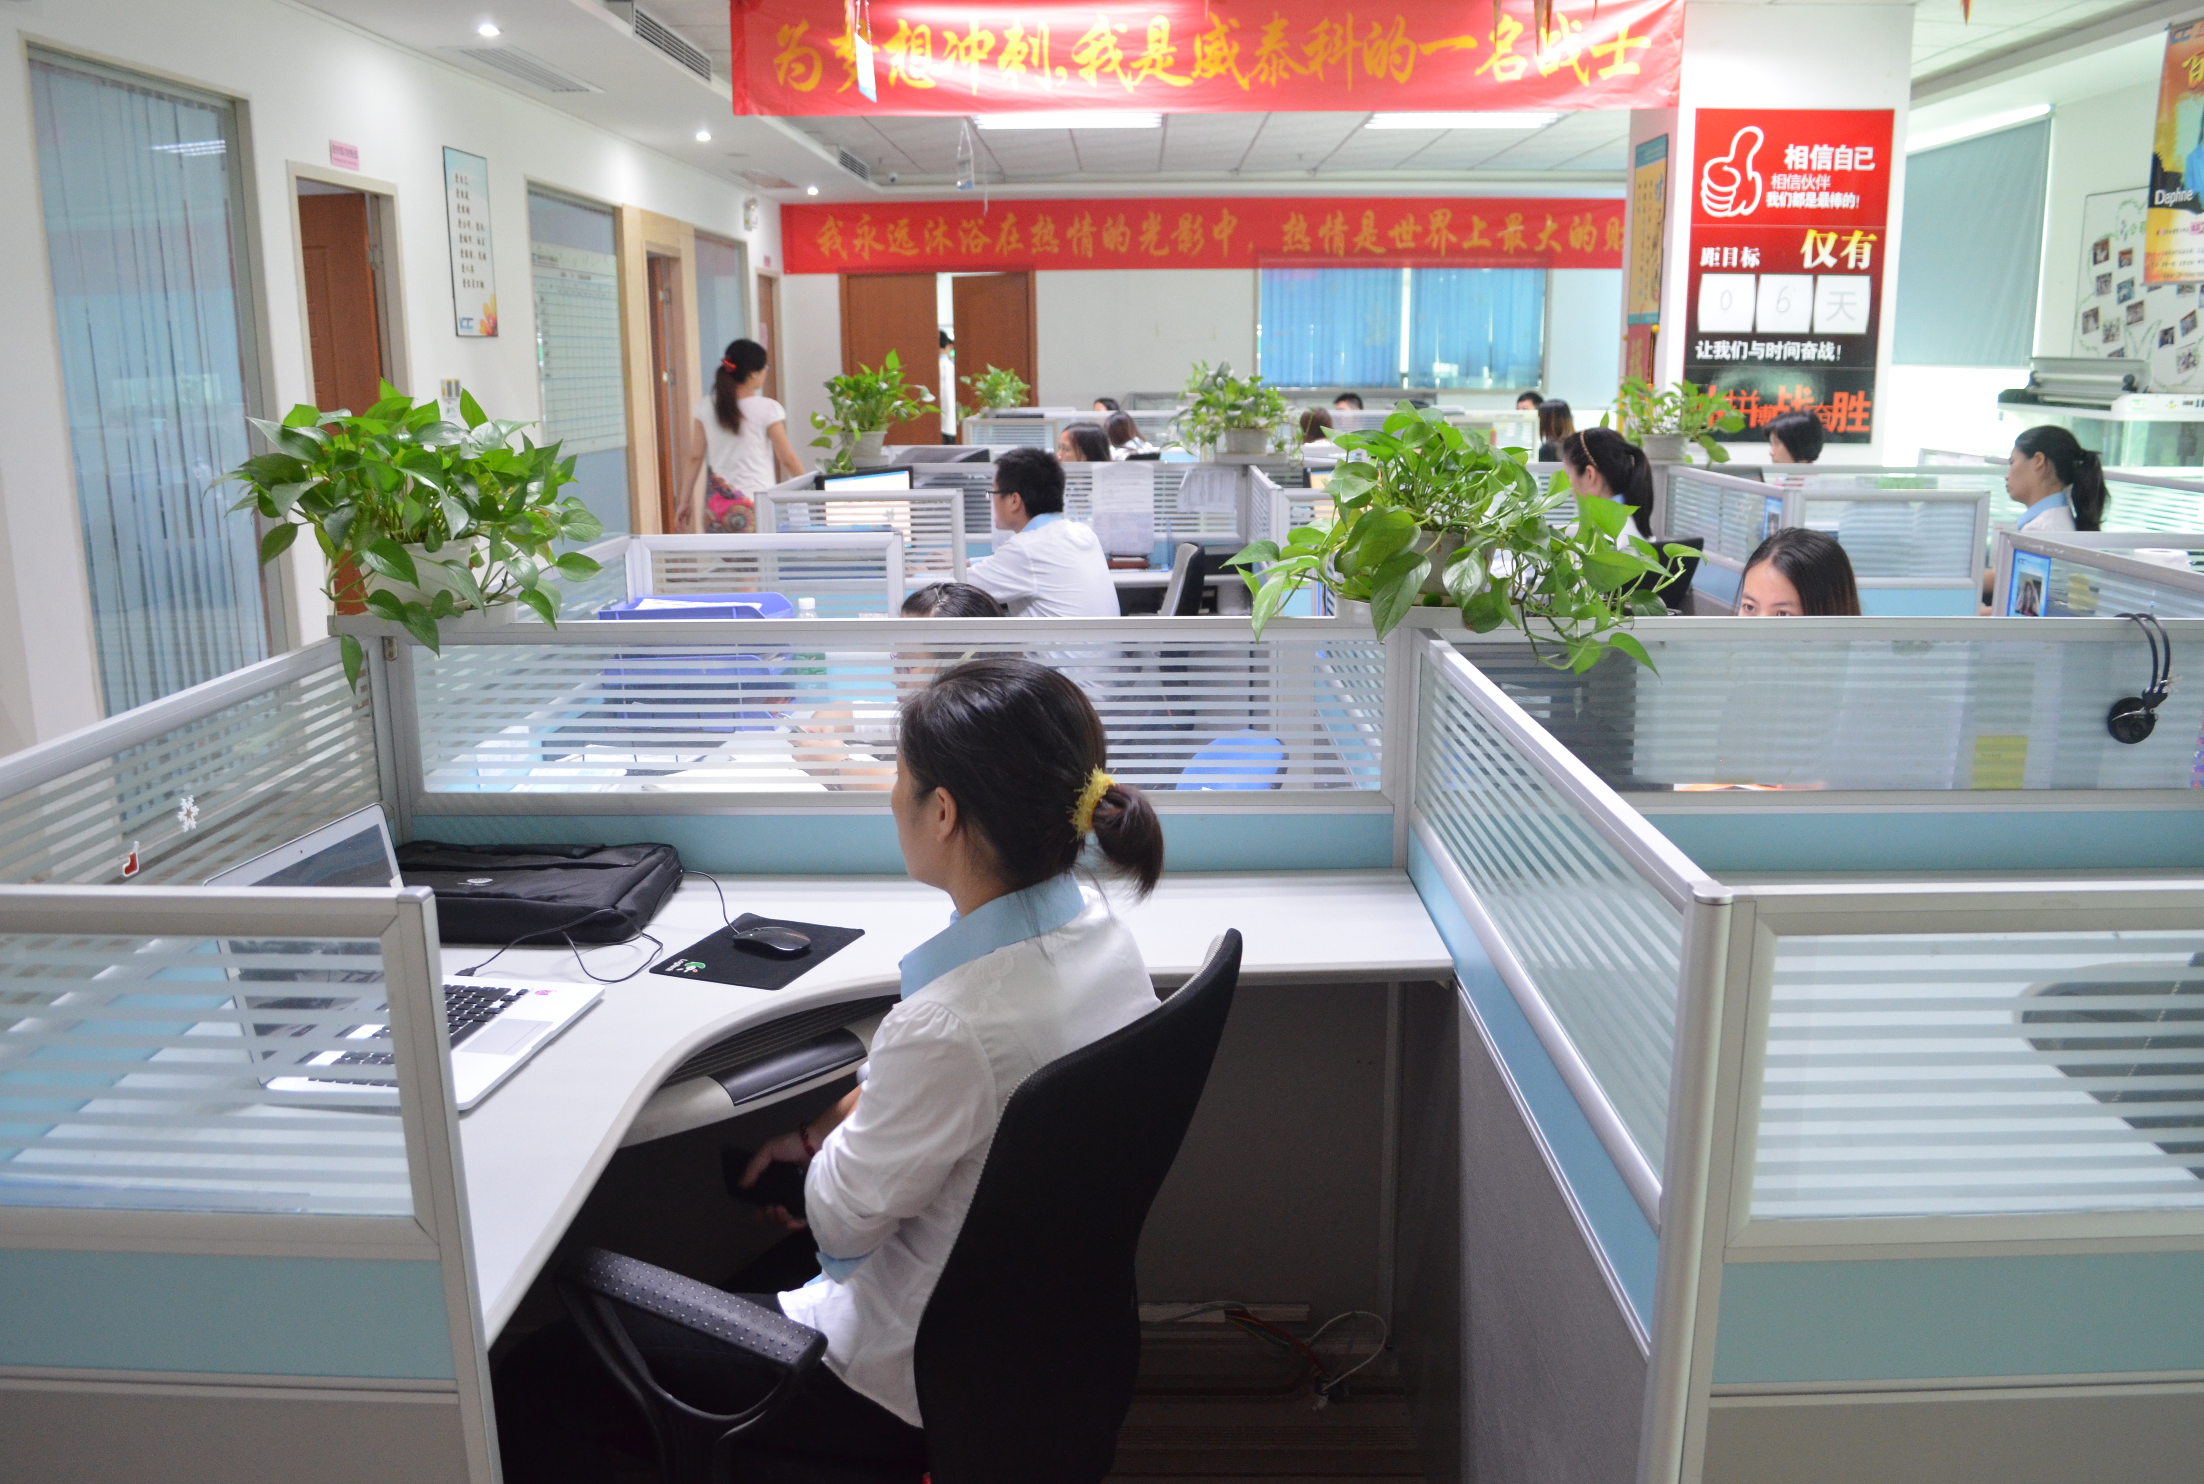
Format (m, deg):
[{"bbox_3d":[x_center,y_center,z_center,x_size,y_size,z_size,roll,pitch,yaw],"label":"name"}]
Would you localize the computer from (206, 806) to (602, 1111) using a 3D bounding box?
[{"bbox_3d":[-0.730,0.222,1.799,0.269,0.234,0.315,2,13,9],"label":"computer"}]

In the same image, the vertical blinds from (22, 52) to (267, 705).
[{"bbox_3d":[-2.617,-0.797,4.820,0.080,2.020,1.000,0,13,1],"label":"vertical blinds"}]

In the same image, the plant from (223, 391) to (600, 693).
[{"bbox_3d":[-0.974,-0.288,2.374,0.501,0.416,0.440,0,13,0],"label":"plant"}]

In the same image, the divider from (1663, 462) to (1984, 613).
[{"bbox_3d":[2.046,-0.216,5.023,0.580,1.150,1.000,0,13,1],"label":"divider"}]

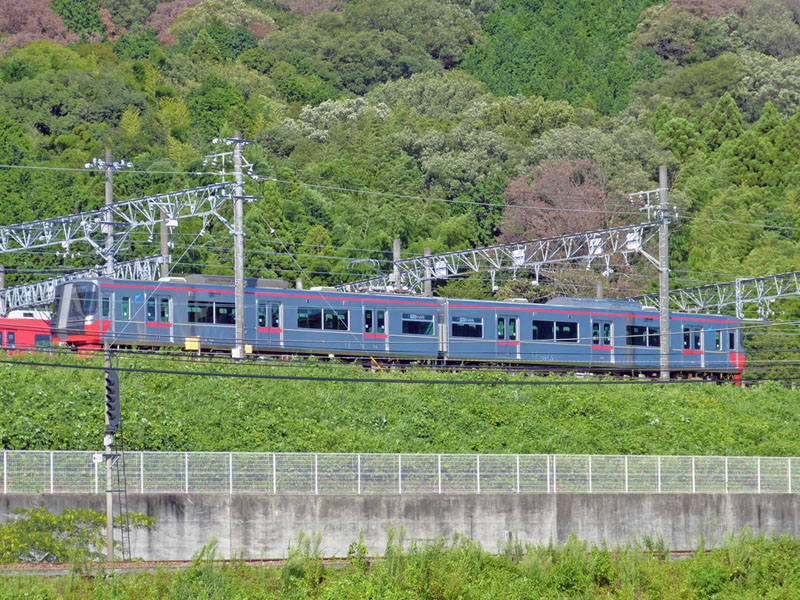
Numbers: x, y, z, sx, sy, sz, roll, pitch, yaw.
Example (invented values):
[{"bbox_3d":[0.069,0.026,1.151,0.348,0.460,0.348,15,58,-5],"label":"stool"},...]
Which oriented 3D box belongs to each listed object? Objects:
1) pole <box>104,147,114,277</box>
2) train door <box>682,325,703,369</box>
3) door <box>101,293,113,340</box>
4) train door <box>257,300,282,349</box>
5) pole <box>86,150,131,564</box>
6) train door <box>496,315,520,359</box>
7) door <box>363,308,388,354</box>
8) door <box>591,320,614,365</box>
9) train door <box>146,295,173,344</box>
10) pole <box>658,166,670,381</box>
[{"bbox_3d":[-11.847,-1.613,160.559,0.360,9.190,0.360,4,-8,-42],"label":"pole"},{"bbox_3d":[12.997,2.059,173.973,1.320,1.880,0.100,4,-8,-42],"label":"train door"},{"bbox_3d":[-11.327,0.638,151.929,0.620,1.880,0.100,4,-8,-42],"label":"door"},{"bbox_3d":[-5.199,0.982,157.484,1.320,1.880,0.100,4,-8,-42],"label":"train door"},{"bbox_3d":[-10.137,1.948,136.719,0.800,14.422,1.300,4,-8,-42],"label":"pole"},{"bbox_3d":[4.603,1.546,166.369,1.320,1.880,0.100,4,-8,-42],"label":"train door"},{"bbox_3d":[-0.981,1.293,161.299,1.320,1.880,0.100,4,-8,-42],"label":"door"},{"bbox_3d":[8.801,1.798,170.173,1.320,1.880,0.100,4,-8,-42],"label":"door"},{"bbox_3d":[-9.399,0.763,153.674,1.320,1.880,0.100,4,-8,-42],"label":"train door"},{"bbox_3d":[11.491,-1.185,170.687,0.380,9.306,0.380,-1,-6,0],"label":"pole"}]

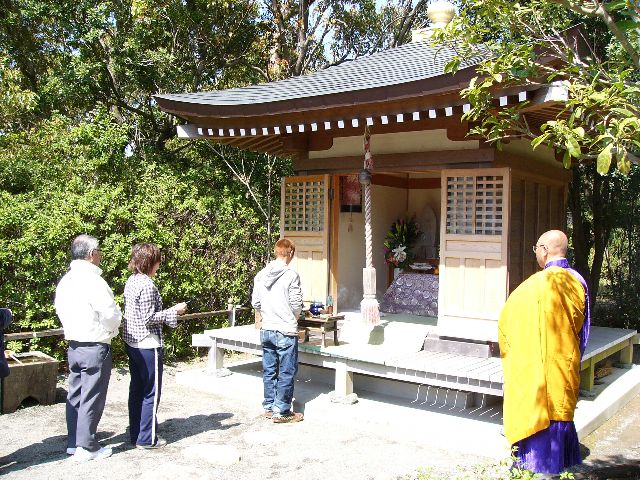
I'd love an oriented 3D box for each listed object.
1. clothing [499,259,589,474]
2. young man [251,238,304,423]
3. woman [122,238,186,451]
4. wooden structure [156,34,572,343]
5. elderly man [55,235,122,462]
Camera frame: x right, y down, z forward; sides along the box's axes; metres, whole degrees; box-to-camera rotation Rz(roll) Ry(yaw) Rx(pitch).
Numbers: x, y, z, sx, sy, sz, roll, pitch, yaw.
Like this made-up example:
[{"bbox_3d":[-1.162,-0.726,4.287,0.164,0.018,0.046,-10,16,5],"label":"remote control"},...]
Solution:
[{"bbox_3d":[1.643,0.785,4.850,0.650,1.730,0.480,1,1,-17],"label":"clothing"},{"bbox_3d":[-0.388,0.805,6.070,0.480,1.640,0.360,1,1,33],"label":"young man"},{"bbox_3d":[-1.309,0.816,5.200,0.480,1.580,0.420,0,1,-43],"label":"woman"},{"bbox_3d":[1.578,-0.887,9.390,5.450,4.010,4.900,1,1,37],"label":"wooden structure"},{"bbox_3d":[-1.714,0.786,4.950,0.520,1.650,0.400,1,1,36],"label":"elderly man"}]

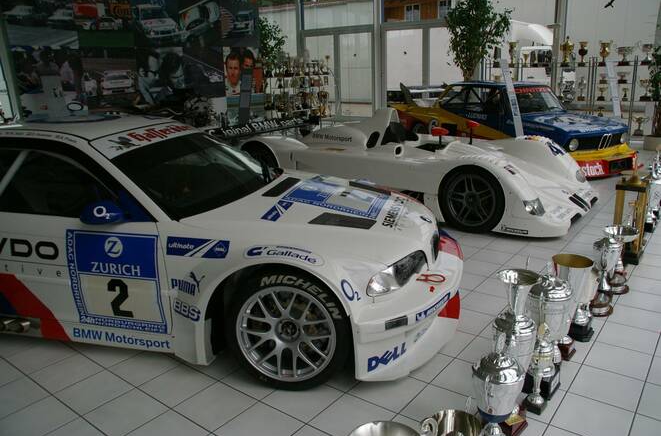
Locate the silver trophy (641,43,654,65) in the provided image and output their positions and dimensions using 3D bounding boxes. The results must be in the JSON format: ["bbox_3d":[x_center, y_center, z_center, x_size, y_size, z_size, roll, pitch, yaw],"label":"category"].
[{"bbox_3d":[6.282,-3.250,9.850,0.260,0.430,0.240,-2,15,1],"label":"silver trophy"}]

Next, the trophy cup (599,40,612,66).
[{"bbox_3d":[5.560,-3.300,10.000,0.250,0.490,0.230,-2,15,1],"label":"trophy cup"}]

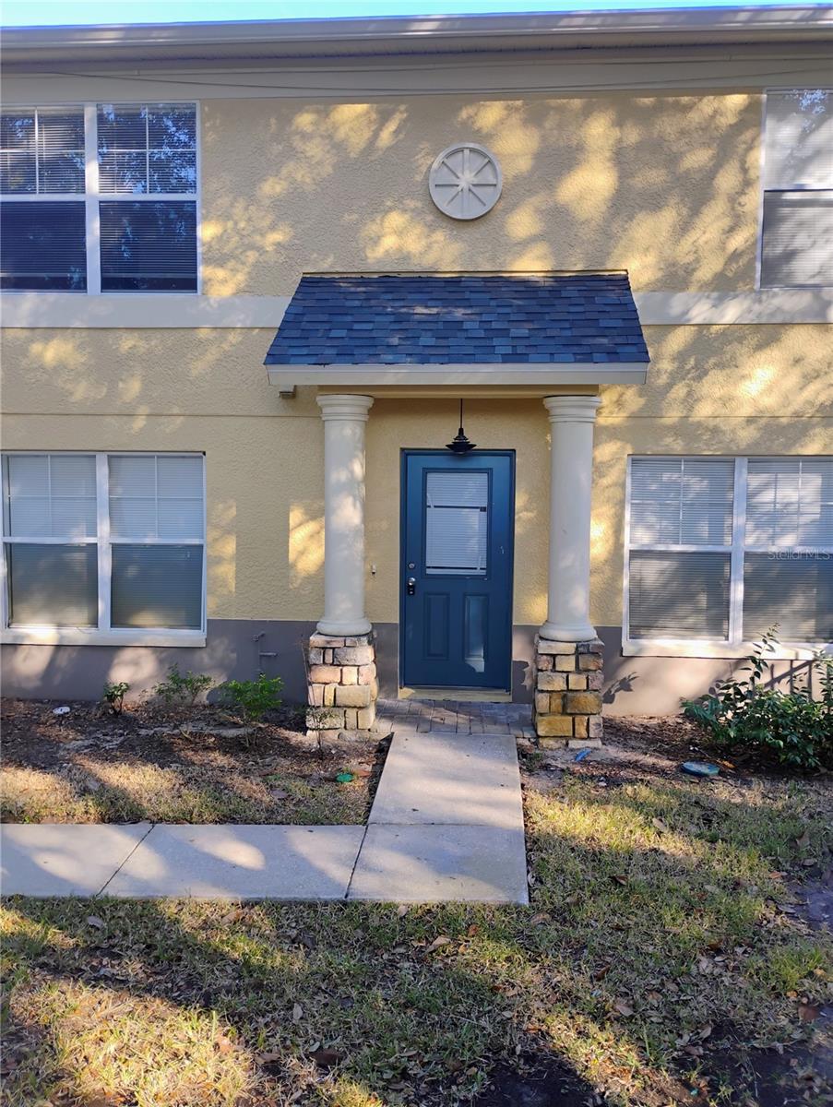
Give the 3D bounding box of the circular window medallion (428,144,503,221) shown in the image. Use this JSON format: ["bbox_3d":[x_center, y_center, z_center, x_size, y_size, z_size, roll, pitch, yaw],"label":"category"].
[{"bbox_3d":[0.407,-3.101,7.468,0.606,0.613,0.070,1,4,4],"label":"circular window medallion"}]

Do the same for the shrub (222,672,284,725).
[{"bbox_3d":[-1.258,1.155,6.908,0.448,0.458,0.410,1,4,4],"label":"shrub"}]

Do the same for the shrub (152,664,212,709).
[{"bbox_3d":[-1.946,1.116,7.505,0.484,0.357,0.400,1,4,4],"label":"shrub"}]

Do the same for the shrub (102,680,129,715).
[{"bbox_3d":[-2.541,1.216,7.574,0.226,0.284,0.210,1,4,4],"label":"shrub"}]

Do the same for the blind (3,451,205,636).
[{"bbox_3d":[-2.784,-0.101,7.994,1.850,1.628,0.060,1,4,4],"label":"blind"}]

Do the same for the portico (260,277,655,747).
[{"bbox_3d":[0.320,-0.460,7.080,2.740,3.740,1.250,1,4,4],"label":"portico"}]

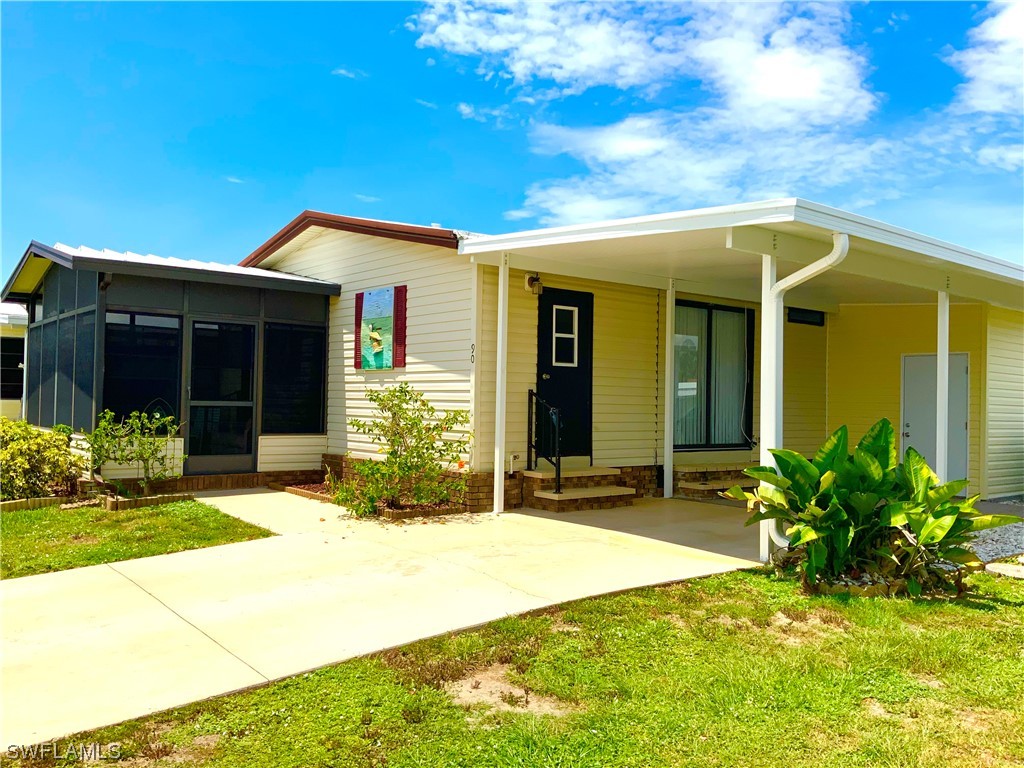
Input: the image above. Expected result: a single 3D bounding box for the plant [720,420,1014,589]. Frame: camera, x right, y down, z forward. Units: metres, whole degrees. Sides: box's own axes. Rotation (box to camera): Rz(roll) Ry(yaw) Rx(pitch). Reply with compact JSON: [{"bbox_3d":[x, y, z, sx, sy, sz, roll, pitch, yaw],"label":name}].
[{"bbox_3d":[2.556,0.820,6.150,1.950,1.150,1.450,1,-1,12],"label":"plant"}]

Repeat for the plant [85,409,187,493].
[{"bbox_3d":[-4.391,0.800,9.980,1.060,0.980,0.780,2,-2,-40],"label":"plant"}]

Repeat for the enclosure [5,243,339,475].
[{"bbox_3d":[-5.008,-0.320,12.282,3.343,3.049,4.248,2,-2,-40],"label":"enclosure"}]

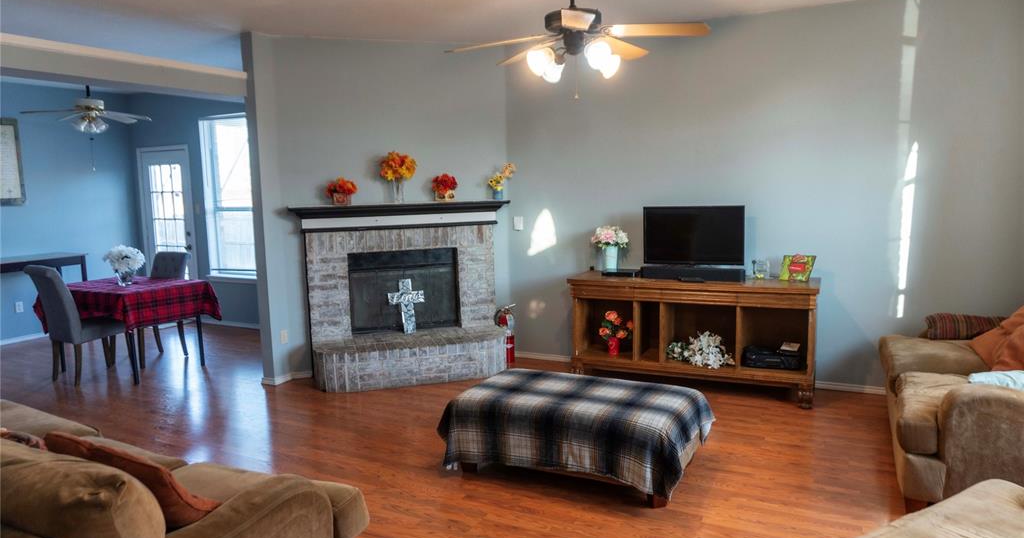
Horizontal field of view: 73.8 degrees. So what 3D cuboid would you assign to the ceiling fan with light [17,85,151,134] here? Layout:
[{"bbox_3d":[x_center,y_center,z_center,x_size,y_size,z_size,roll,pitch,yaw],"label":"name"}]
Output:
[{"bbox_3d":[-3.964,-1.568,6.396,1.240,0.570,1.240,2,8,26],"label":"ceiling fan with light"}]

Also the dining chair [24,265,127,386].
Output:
[{"bbox_3d":[-3.606,0.432,5.771,0.442,1.000,0.628,2,8,26],"label":"dining chair"}]

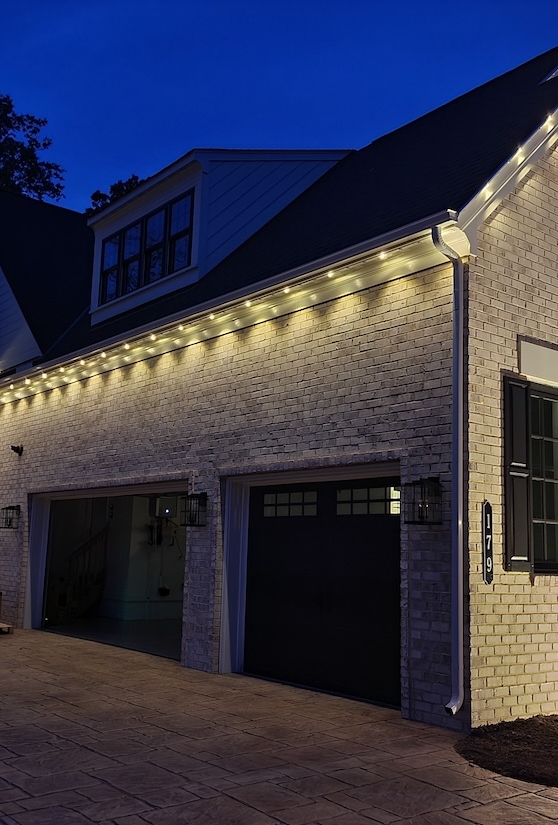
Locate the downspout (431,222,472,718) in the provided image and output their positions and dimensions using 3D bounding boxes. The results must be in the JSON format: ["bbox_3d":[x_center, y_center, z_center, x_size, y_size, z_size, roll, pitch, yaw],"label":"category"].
[{"bbox_3d":[1.391,0.409,6.839,0.320,4.070,0.090,9,-12,-37],"label":"downspout"}]

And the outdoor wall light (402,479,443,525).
[{"bbox_3d":[1.233,0.766,7.032,0.240,0.380,0.220,9,-12,-37],"label":"outdoor wall light"}]

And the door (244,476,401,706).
[{"bbox_3d":[0.465,1.751,8.450,0.080,2.120,2.640,9,-12,-37],"label":"door"}]

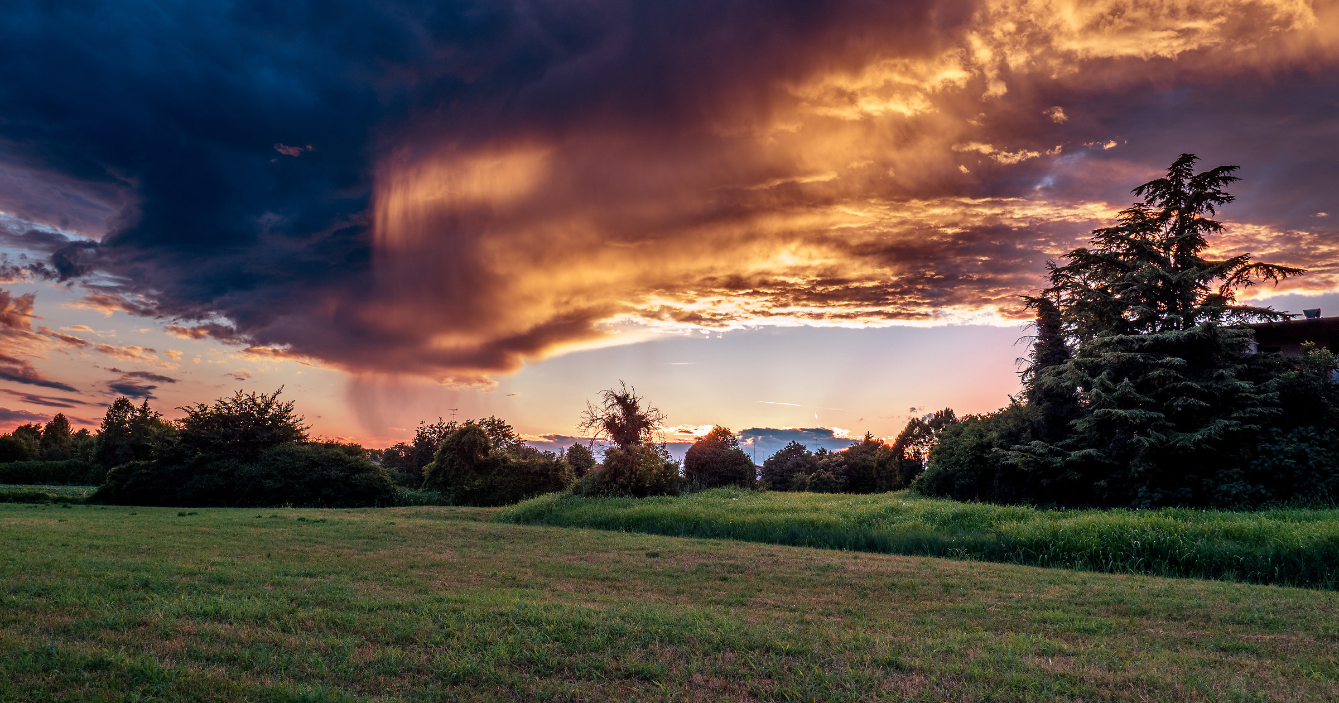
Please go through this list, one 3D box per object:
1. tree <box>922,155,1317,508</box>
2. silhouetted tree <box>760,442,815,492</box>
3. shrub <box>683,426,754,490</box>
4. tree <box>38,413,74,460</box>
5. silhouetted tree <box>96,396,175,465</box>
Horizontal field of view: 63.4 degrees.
[{"bbox_3d":[12.890,-0.280,31.000,11.320,10.660,9.500,0,-6,0],"label":"tree"},{"bbox_3d":[8.990,8.710,82.000,4.280,3.880,4.200,0,-6,0],"label":"silhouetted tree"},{"bbox_3d":[2.610,5.810,57.000,3.740,3.740,3.700,0,-6,0],"label":"shrub"},{"bbox_3d":[-72.510,11.560,128.000,4.200,8.410,4.300,0,-6,0],"label":"tree"},{"bbox_3d":[-51.720,8.770,105.000,8.010,8.720,7.500,0,-6,0],"label":"silhouetted tree"}]

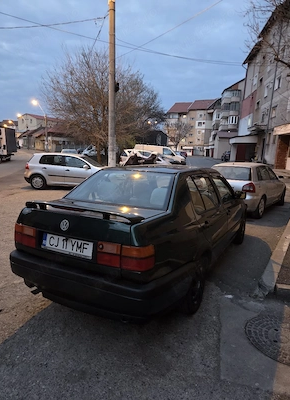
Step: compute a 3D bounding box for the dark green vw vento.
[{"bbox_3d":[0.365,0.201,3.949,1.695,1.425,4.380,7,12,29],"label":"dark green vw vento"}]

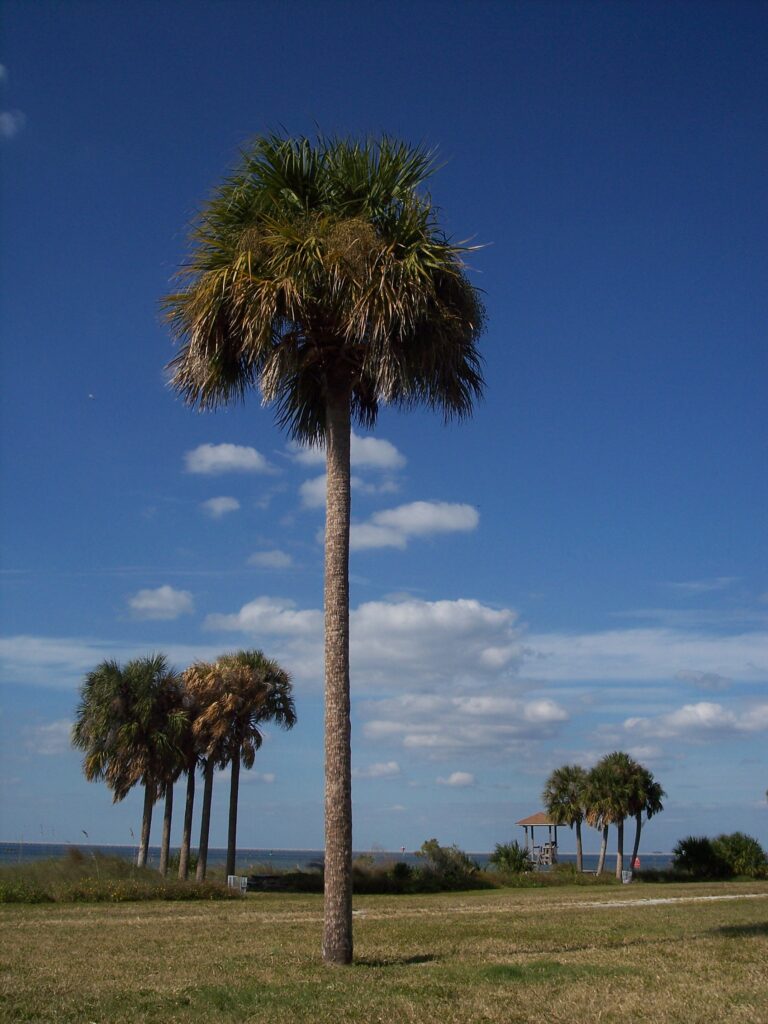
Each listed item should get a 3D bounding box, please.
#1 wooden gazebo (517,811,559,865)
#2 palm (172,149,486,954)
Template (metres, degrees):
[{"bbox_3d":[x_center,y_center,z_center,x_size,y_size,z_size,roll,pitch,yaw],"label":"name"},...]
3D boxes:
[{"bbox_3d":[11.184,23.189,81.733,2.914,3.750,2.914,-6,-18,22],"label":"wooden gazebo"},{"bbox_3d":[-1.029,-0.116,18.358,5.230,13.507,5.230,1,-16,0],"label":"palm"}]

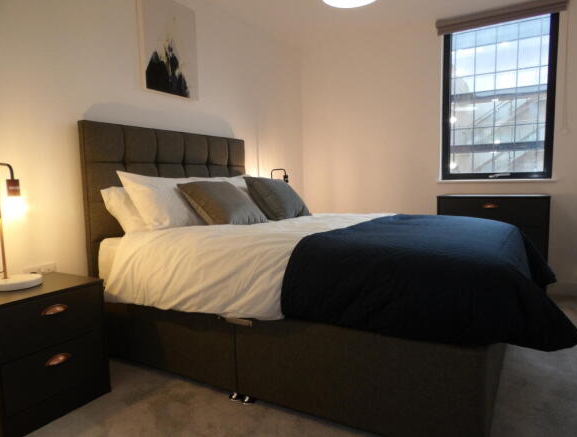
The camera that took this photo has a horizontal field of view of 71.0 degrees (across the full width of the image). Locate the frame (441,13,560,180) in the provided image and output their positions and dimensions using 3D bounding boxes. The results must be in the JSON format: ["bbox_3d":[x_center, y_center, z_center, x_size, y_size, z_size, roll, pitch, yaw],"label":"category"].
[{"bbox_3d":[1.836,-1.023,3.573,0.870,1.350,0.080,2,6,30],"label":"frame"}]

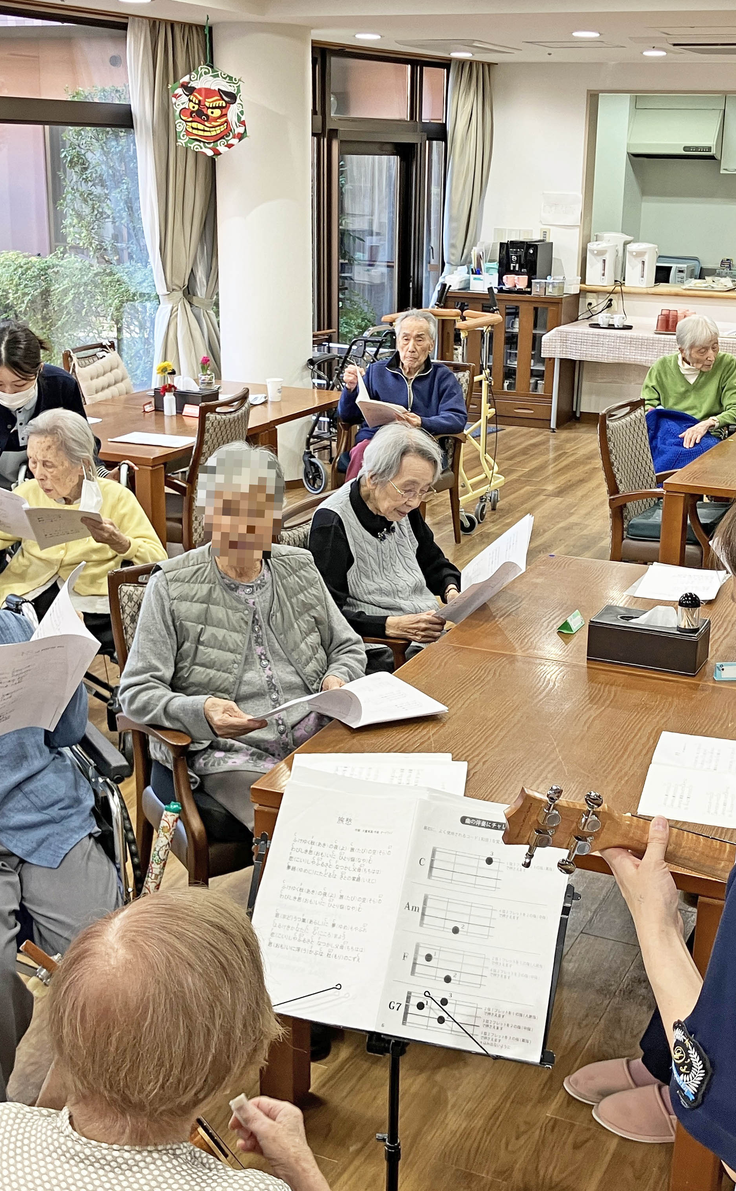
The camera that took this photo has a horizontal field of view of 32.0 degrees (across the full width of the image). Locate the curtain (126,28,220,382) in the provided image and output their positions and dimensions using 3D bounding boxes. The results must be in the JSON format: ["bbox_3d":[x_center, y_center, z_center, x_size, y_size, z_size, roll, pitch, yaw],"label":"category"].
[{"bbox_3d":[-1.137,-2.095,7.875,0.220,2.580,0.800,9,20,24],"label":"curtain"}]

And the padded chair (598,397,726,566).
[{"bbox_3d":[1.266,-0.327,5.344,0.580,0.880,0.550,9,20,24],"label":"padded chair"}]

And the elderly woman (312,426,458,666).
[{"bbox_3d":[0.067,0.114,3.471,0.750,1.160,0.500,17,24,41],"label":"elderly woman"}]

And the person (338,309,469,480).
[{"bbox_3d":[0.125,-0.762,6.178,0.600,1.210,0.800,9,20,23],"label":"person"}]

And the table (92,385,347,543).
[{"bbox_3d":[-0.941,-0.551,6.300,0.960,0.700,1.810,10,20,25],"label":"table"}]

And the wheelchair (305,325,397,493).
[{"bbox_3d":[-0.036,-1.112,7.722,0.860,0.910,0.560,-5,19,-17],"label":"wheelchair"}]

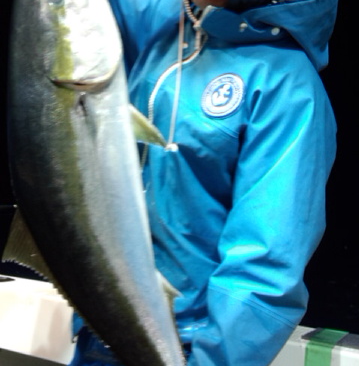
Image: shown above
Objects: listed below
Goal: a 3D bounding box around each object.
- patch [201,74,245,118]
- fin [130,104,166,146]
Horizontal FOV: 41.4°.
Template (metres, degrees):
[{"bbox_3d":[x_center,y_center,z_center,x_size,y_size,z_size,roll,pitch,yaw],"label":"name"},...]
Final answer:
[{"bbox_3d":[0.073,-0.147,0.800,0.082,0.082,0.008,24,-1,39],"label":"patch"},{"bbox_3d":[-0.049,-0.087,0.730,0.035,0.082,0.017,-41,9,0],"label":"fin"}]

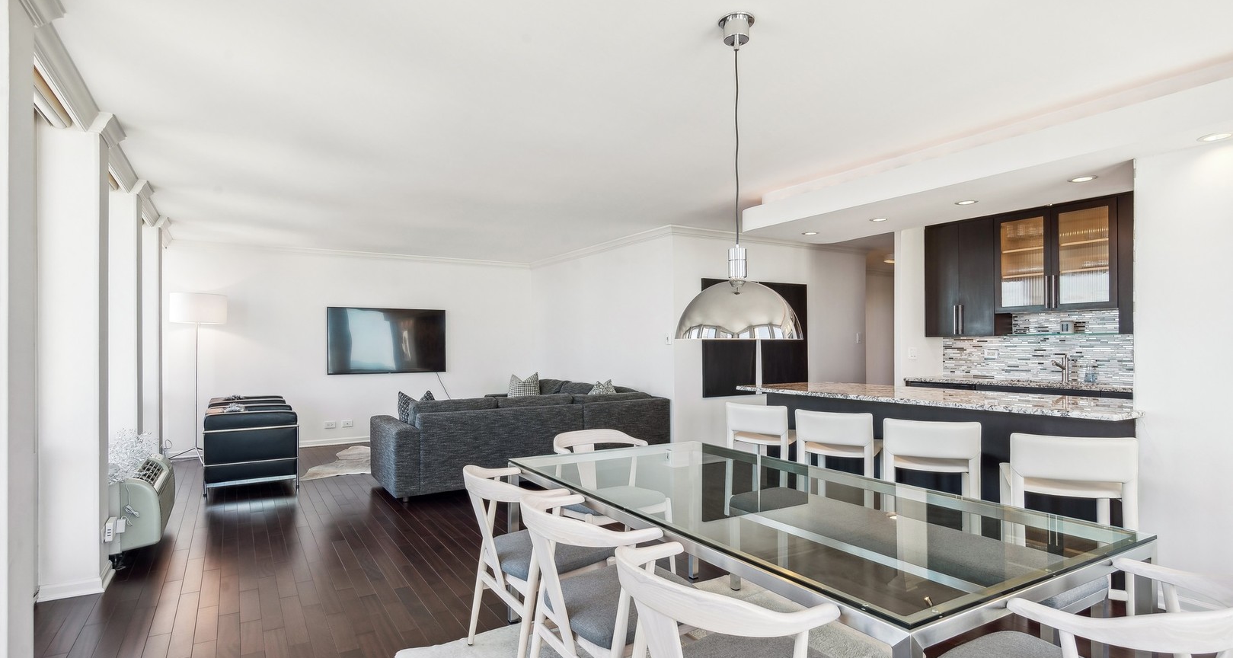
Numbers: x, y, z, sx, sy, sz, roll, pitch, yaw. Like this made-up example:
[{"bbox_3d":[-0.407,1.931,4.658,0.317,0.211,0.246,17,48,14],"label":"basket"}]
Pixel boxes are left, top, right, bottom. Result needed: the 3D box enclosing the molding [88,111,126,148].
[{"bbox_3d":[-2.738,-1.054,3.138,0.130,0.105,0.410,1,-2,-33],"label":"molding"}]

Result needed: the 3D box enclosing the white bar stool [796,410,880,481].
[{"bbox_3d":[1.441,0.934,3.731,0.455,0.860,0.470,-1,-2,32],"label":"white bar stool"}]

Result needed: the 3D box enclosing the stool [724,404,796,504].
[{"bbox_3d":[1.067,0.947,4.169,0.455,0.860,0.470,-1,-2,31],"label":"stool"}]

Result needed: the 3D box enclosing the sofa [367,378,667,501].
[{"bbox_3d":[-1.271,1.016,6.332,2.700,0.840,2.550,0,-2,-33],"label":"sofa"}]

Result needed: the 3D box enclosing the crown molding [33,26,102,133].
[{"bbox_3d":[-2.361,-1.067,2.481,0.077,0.105,1.120,0,-2,-33],"label":"crown molding"}]

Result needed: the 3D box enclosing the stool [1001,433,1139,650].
[{"bbox_3d":[2.118,0.907,2.771,0.455,0.860,0.470,-1,-2,26],"label":"stool"}]

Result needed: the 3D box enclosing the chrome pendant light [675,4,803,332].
[{"bbox_3d":[0.448,-0.551,2.127,0.465,1.190,0.465,0,-1,0],"label":"chrome pendant light"}]

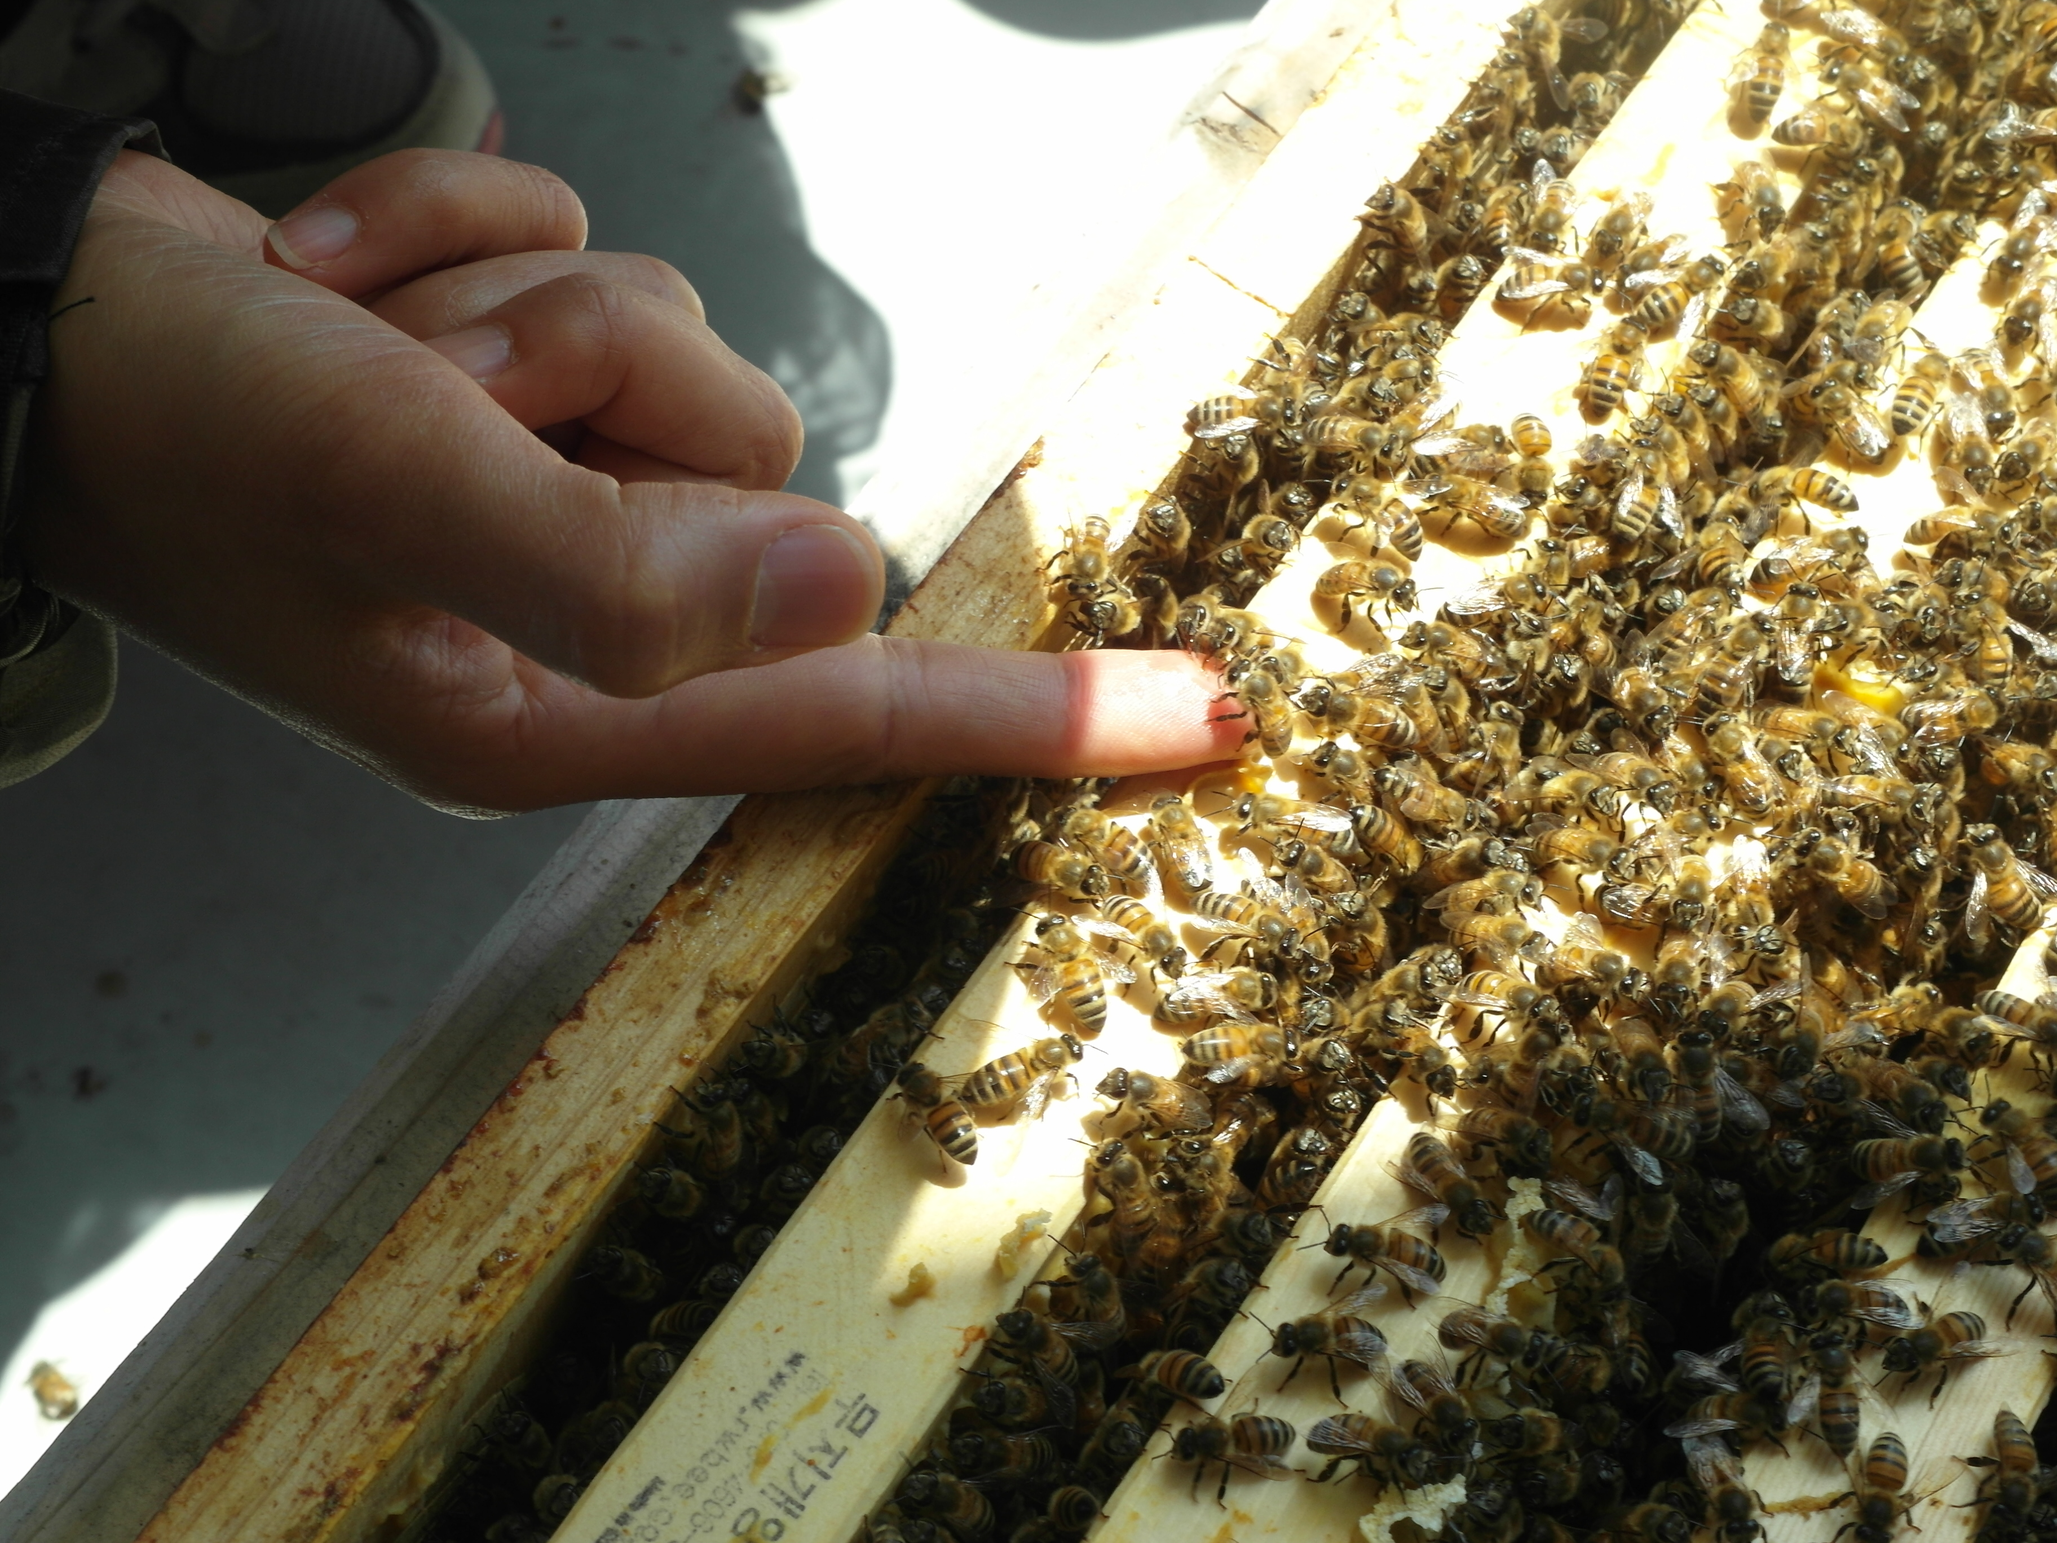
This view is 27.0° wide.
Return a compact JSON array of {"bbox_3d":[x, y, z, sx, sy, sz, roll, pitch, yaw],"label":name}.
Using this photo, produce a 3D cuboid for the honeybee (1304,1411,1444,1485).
[{"bbox_3d":[0.037,0.072,0.457,0.014,0.005,0.007,9,64,8],"label":"honeybee"}]

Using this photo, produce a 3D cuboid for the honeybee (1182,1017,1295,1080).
[{"bbox_3d":[0.024,0.031,0.479,0.013,0.005,0.007,-2,60,-2],"label":"honeybee"}]

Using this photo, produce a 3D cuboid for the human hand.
[{"bbox_3d":[-0.046,-0.033,0.492,0.142,0.056,0.070,6,62,3],"label":"human hand"}]

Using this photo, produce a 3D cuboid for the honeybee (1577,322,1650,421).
[{"bbox_3d":[0.073,-0.049,0.527,0.007,0.005,0.015,19,61,9],"label":"honeybee"}]

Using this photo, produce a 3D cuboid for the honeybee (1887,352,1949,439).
[{"bbox_3d":[0.112,-0.047,0.536,0.007,0.006,0.014,28,66,14],"label":"honeybee"}]

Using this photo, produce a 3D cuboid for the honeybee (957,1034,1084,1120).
[{"bbox_3d":[-0.001,0.034,0.477,0.015,0.005,0.008,-23,63,-14],"label":"honeybee"}]

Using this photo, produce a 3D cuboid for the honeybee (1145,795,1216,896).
[{"bbox_3d":[0.018,0.008,0.491,0.006,0.005,0.013,-18,63,-6],"label":"honeybee"}]

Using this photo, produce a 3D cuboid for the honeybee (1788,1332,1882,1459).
[{"bbox_3d":[0.087,0.067,0.460,0.010,0.005,0.013,-1,60,-2],"label":"honeybee"}]

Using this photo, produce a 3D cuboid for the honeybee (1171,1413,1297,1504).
[{"bbox_3d":[0.023,0.076,0.471,0.013,0.006,0.009,-9,62,-5],"label":"honeybee"}]

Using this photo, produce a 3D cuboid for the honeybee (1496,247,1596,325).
[{"bbox_3d":[0.065,-0.061,0.534,0.014,0.005,0.010,-7,60,-5],"label":"honeybee"}]

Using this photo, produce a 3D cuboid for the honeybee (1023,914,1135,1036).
[{"bbox_3d":[0.005,0.023,0.484,0.011,0.005,0.015,-21,64,-7],"label":"honeybee"}]

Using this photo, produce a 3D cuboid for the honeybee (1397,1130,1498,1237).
[{"bbox_3d":[0.046,0.046,0.472,0.007,0.005,0.013,-26,64,-15],"label":"honeybee"}]

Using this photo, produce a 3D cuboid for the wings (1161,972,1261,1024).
[{"bbox_3d":[0.021,0.026,0.496,0.011,0.003,0.007,-14,63,-7],"label":"wings"}]

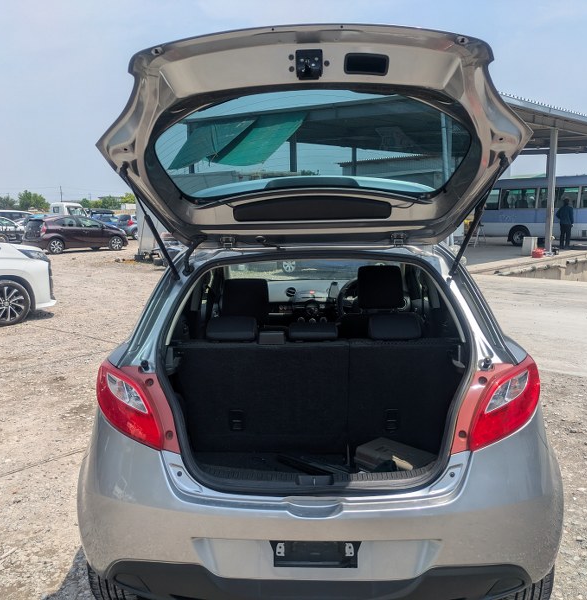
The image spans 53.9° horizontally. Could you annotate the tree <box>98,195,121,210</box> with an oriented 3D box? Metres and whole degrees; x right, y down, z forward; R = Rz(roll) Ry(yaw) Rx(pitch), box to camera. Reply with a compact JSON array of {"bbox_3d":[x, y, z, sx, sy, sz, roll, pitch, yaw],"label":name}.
[{"bbox_3d":[-26.826,-13.259,83.909,3.400,4.200,3.400,-3,9,-17],"label":"tree"}]

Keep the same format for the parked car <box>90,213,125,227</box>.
[{"bbox_3d":[-11.980,-4.780,37.185,4.200,1.500,1.700,-9,12,-43],"label":"parked car"}]

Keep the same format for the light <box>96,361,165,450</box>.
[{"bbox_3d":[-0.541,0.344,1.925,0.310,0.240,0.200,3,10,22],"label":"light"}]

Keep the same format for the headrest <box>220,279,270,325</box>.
[{"bbox_3d":[-0.246,0.005,2.930,0.240,0.215,0.125,0,19,1],"label":"headrest"}]

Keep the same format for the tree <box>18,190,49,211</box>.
[{"bbox_3d":[-37.904,-13.470,83.855,4.600,4.900,4.600,-5,10,-24],"label":"tree"}]

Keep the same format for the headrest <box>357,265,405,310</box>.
[{"bbox_3d":[0.456,-0.066,3.047,0.250,0.230,0.130,-1,9,1],"label":"headrest"}]

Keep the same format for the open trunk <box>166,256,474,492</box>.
[{"bbox_3d":[0.083,0.264,2.065,1.040,0.800,0.700,-1,9,1],"label":"open trunk"}]

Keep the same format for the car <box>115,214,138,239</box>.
[{"bbox_3d":[-8.501,-4.376,34.320,1.690,1.500,3.850,7,12,41],"label":"car"}]

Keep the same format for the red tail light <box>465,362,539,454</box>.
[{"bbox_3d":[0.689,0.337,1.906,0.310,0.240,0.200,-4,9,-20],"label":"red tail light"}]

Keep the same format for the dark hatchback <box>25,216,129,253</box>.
[{"bbox_3d":[-9.085,-2.812,24.593,4.000,1.450,1.700,-8,12,-40],"label":"dark hatchback"}]

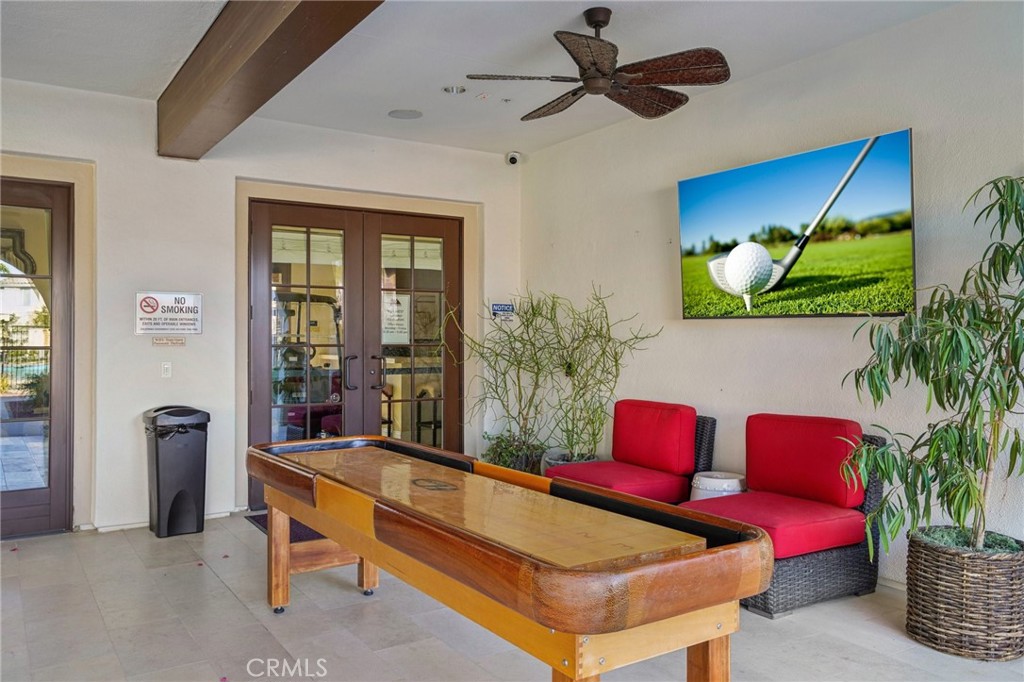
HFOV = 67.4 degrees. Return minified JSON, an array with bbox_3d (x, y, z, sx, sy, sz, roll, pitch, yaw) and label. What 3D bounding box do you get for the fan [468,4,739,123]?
[{"bbox_3d":[0.438,-1.486,3.944,1.360,0.440,1.360,0,1,-34],"label":"fan"}]

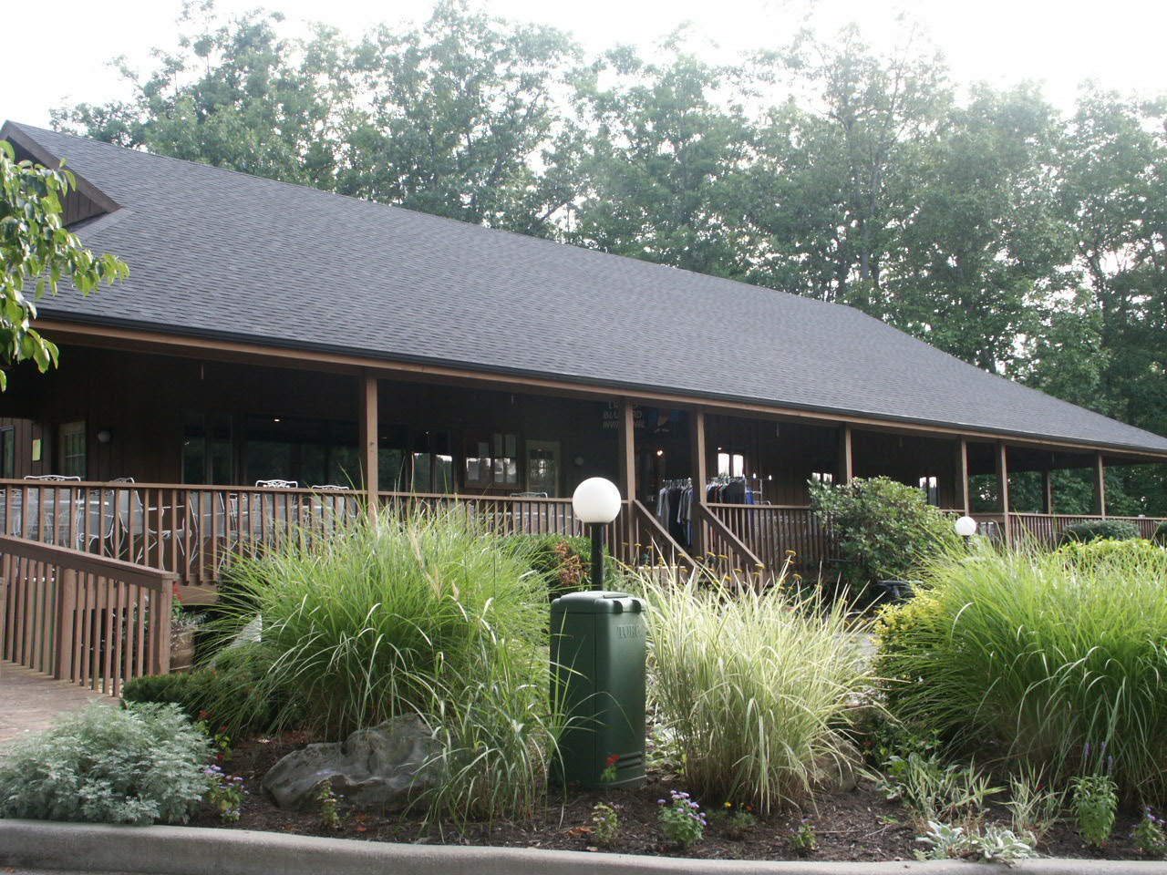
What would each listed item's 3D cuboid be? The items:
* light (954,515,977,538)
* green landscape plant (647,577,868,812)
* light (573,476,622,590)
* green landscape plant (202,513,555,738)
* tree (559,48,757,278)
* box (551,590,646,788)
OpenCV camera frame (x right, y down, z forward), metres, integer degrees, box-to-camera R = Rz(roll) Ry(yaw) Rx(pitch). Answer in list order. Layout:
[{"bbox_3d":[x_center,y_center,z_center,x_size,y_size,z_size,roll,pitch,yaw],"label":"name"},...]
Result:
[{"bbox_3d":[5.498,1.960,18.788,0.310,1.670,0.310,-1,-6,0],"label":"light"},{"bbox_3d":[0.813,1.169,6.263,1.080,1.060,1.020,-1,-6,0],"label":"green landscape plant"},{"bbox_3d":[0.101,1.024,8.289,0.310,1.560,0.310,-1,-6,0],"label":"light"},{"bbox_3d":[-1.277,1.123,8.131,2.000,1.360,1.800,-1,-6,0],"label":"green landscape plant"},{"bbox_3d":[2.709,-4.246,45.650,7.000,19.500,7.000,-1,-6,0],"label":"tree"},{"bbox_3d":[0.072,1.237,6.509,0.375,0.960,0.375,-5,-7,38],"label":"box"}]

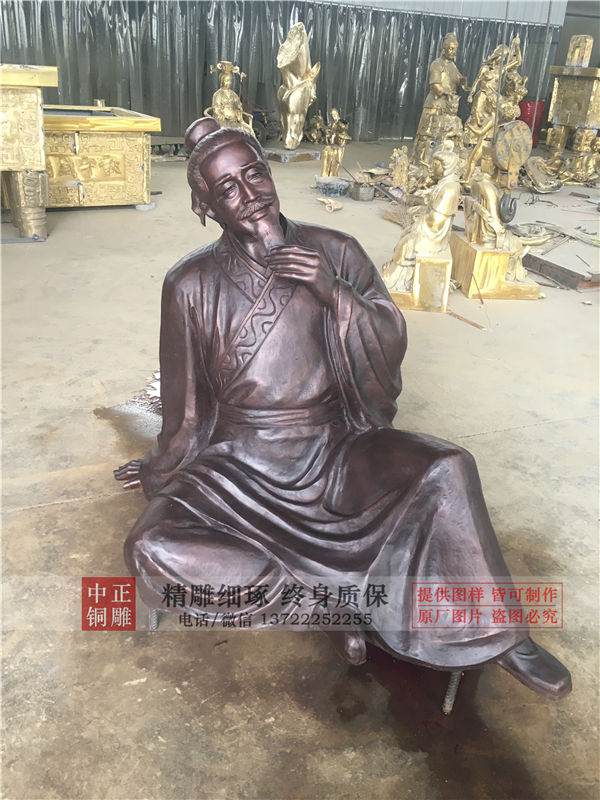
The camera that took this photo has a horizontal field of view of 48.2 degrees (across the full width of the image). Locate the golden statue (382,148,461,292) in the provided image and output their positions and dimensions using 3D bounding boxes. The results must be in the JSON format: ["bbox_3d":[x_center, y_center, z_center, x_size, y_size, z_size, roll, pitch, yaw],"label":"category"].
[{"bbox_3d":[0.720,-1.092,4.143,0.419,0.937,0.533,4,26,3],"label":"golden statue"}]

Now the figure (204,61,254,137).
[{"bbox_3d":[-1.123,-4.686,10.806,0.787,1.407,0.737,-10,29,-25],"label":"figure"}]

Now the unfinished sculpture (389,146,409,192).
[{"bbox_3d":[1.240,-2.837,8.243,0.229,0.528,0.178,5,26,4],"label":"unfinished sculpture"}]

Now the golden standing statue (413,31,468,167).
[{"bbox_3d":[2.243,-4.733,10.633,0.711,1.927,0.660,-16,32,-34],"label":"golden standing statue"}]

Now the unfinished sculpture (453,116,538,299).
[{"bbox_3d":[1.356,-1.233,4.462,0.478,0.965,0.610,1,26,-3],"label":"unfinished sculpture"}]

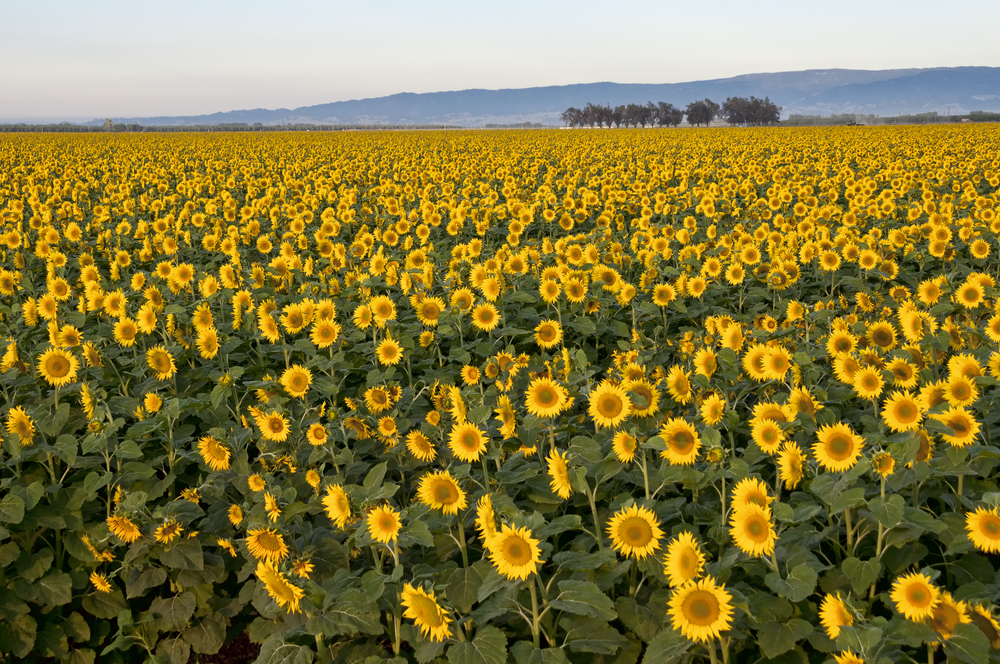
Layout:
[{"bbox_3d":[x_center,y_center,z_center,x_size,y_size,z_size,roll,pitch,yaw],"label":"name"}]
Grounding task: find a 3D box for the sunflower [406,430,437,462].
[{"bbox_3d":[-0.409,0.596,9.100,0.170,0.175,0.065,5,29,37],"label":"sunflower"}]

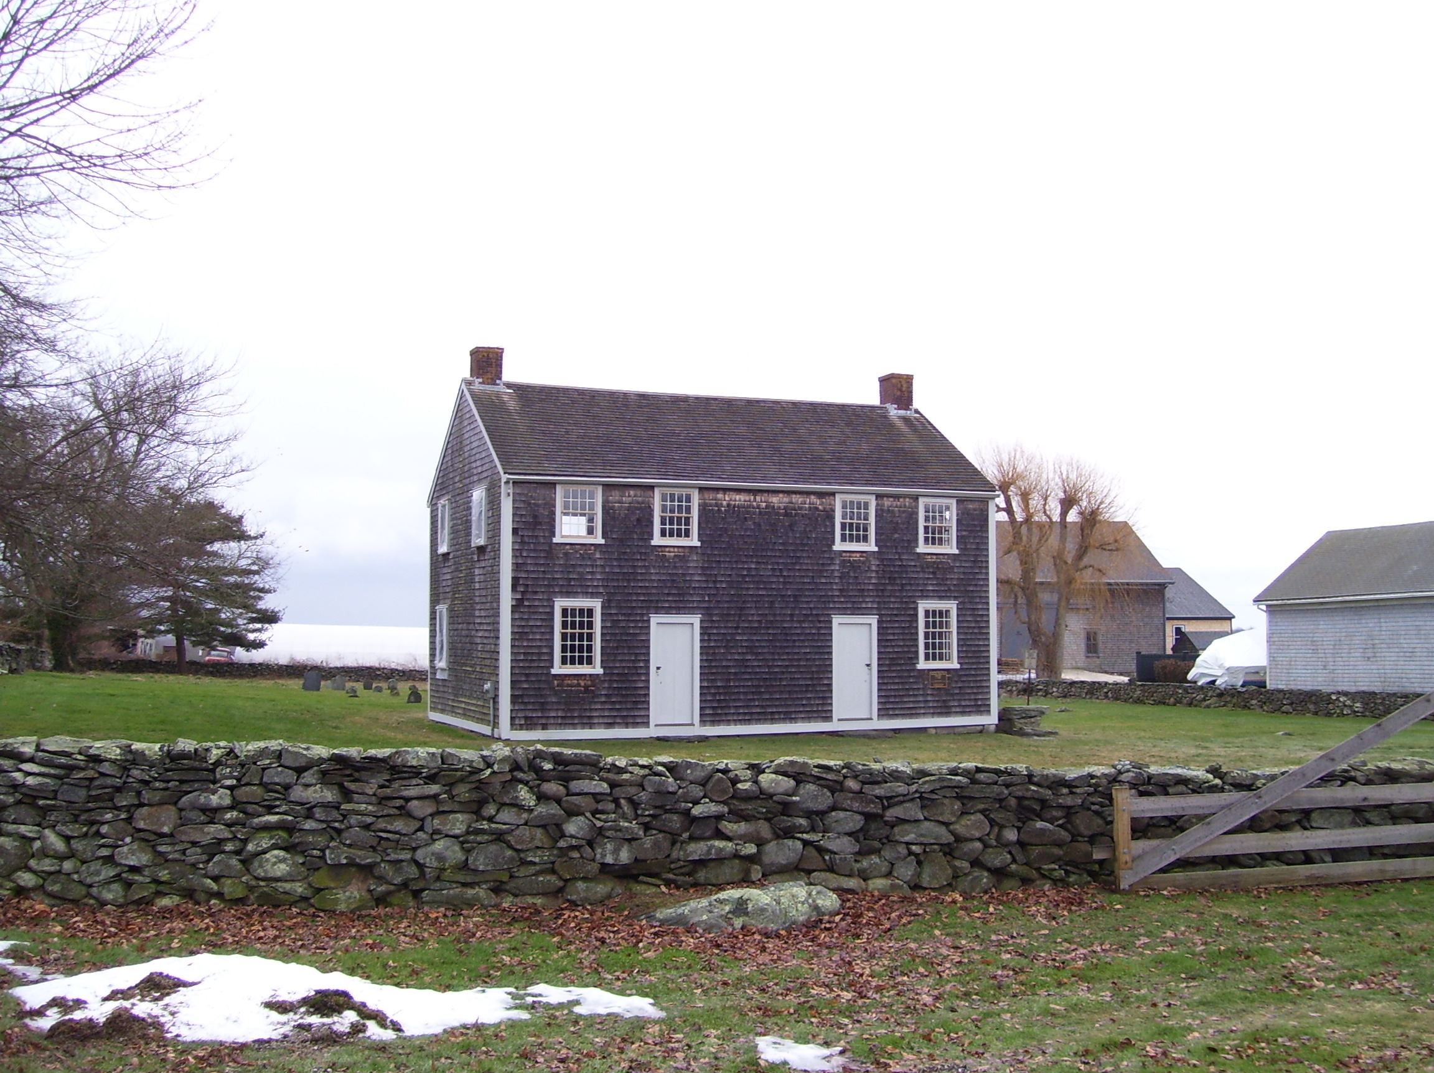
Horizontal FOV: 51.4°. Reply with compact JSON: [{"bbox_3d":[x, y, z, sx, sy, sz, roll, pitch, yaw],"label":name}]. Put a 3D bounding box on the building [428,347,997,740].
[{"bbox_3d":[-0.292,0.143,33.713,11.125,8.070,7.250,1,-4,-22],"label":"building"}]

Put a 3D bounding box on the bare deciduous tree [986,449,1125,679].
[{"bbox_3d":[11.750,1.000,52.000,5.000,8.400,5.000,0,-3,0],"label":"bare deciduous tree"}]

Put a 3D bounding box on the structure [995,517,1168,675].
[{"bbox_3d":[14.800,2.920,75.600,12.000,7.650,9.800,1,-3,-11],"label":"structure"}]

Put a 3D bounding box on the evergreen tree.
[{"bbox_3d":[-22.200,2.080,64.000,6.800,7.700,6.600,0,-3,0],"label":"evergreen tree"}]

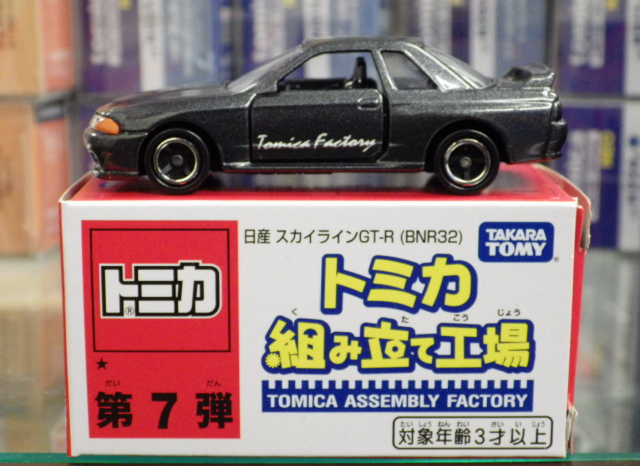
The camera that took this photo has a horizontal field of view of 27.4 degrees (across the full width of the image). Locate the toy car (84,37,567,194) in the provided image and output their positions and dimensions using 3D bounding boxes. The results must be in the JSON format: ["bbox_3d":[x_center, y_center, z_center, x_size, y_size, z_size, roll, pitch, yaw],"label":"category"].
[{"bbox_3d":[0.001,-0.020,0.216,0.077,0.023,0.030,0,12,0],"label":"toy car"}]

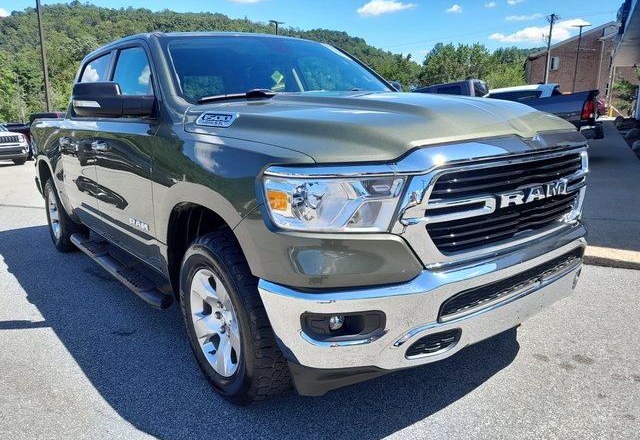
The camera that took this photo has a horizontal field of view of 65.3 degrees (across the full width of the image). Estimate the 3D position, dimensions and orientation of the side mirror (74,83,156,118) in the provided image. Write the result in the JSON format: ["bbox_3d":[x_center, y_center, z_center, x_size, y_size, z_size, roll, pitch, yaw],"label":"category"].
[{"bbox_3d":[-1.080,-0.633,2.646,0.420,0.190,0.230,-10,15,-37],"label":"side mirror"}]

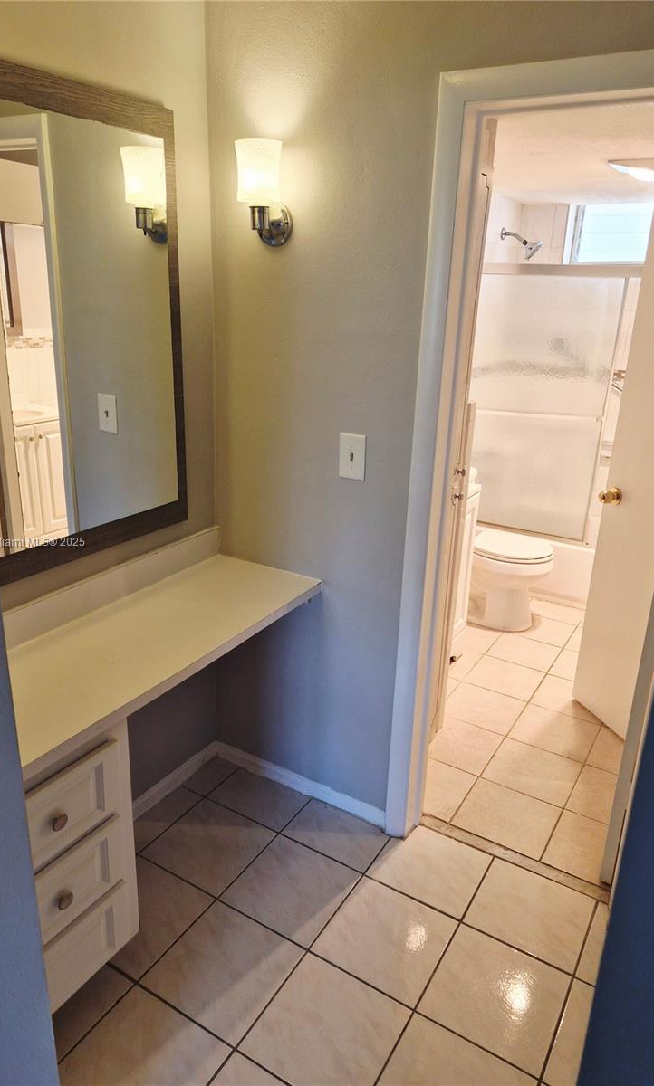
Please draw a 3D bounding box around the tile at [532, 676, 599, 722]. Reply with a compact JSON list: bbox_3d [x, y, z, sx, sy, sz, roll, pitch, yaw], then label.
[{"bbox_3d":[1.073,0.681,3.152,0.299,0.010,0.297,13,23,29],"label":"tile"}]

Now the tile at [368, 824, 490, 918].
[{"bbox_3d":[0.316,0.984,2.189,0.301,0.010,0.284,14,23,28],"label":"tile"}]

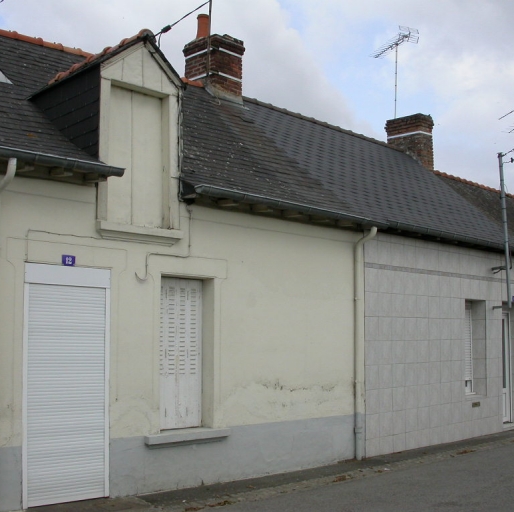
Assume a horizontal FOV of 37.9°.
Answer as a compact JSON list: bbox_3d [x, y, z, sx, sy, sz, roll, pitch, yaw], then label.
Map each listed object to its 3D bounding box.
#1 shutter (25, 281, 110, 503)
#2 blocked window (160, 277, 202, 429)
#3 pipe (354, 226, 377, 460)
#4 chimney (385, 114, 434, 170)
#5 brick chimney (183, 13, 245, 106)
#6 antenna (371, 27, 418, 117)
[{"bbox_3d":[-1.782,1.198,7.041,0.135,2.220,0.947,-5,-8,43],"label":"shutter"},{"bbox_3d":[-0.850,1.070,8.243,0.148,1.648,0.775,-5,-8,43],"label":"blocked window"},{"bbox_3d":[1.542,1.192,10.298,0.388,3.192,0.111,-5,-8,43],"label":"pipe"},{"bbox_3d":[3.545,-2.550,17.327,0.959,1.236,0.560,-5,-8,43],"label":"chimney"},{"bbox_3d":[-0.738,-3.299,12.720,0.824,1.421,0.695,-5,-8,43],"label":"brick chimney"},{"bbox_3d":[3.204,-4.144,17.593,0.523,1.915,1.709,2,-6,-21],"label":"antenna"}]

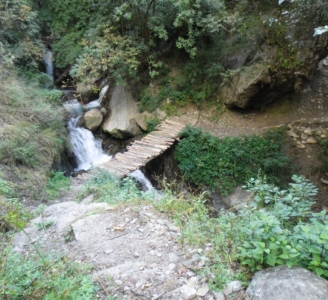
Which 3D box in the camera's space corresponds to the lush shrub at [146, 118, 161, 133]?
[{"bbox_3d":[-0.330,-0.770,9.800,0.420,0.400,0.380,0,20,0],"label":"lush shrub"}]

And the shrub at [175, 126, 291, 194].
[{"bbox_3d":[1.805,0.262,8.600,3.000,1.650,1.200,2,20,5],"label":"shrub"}]

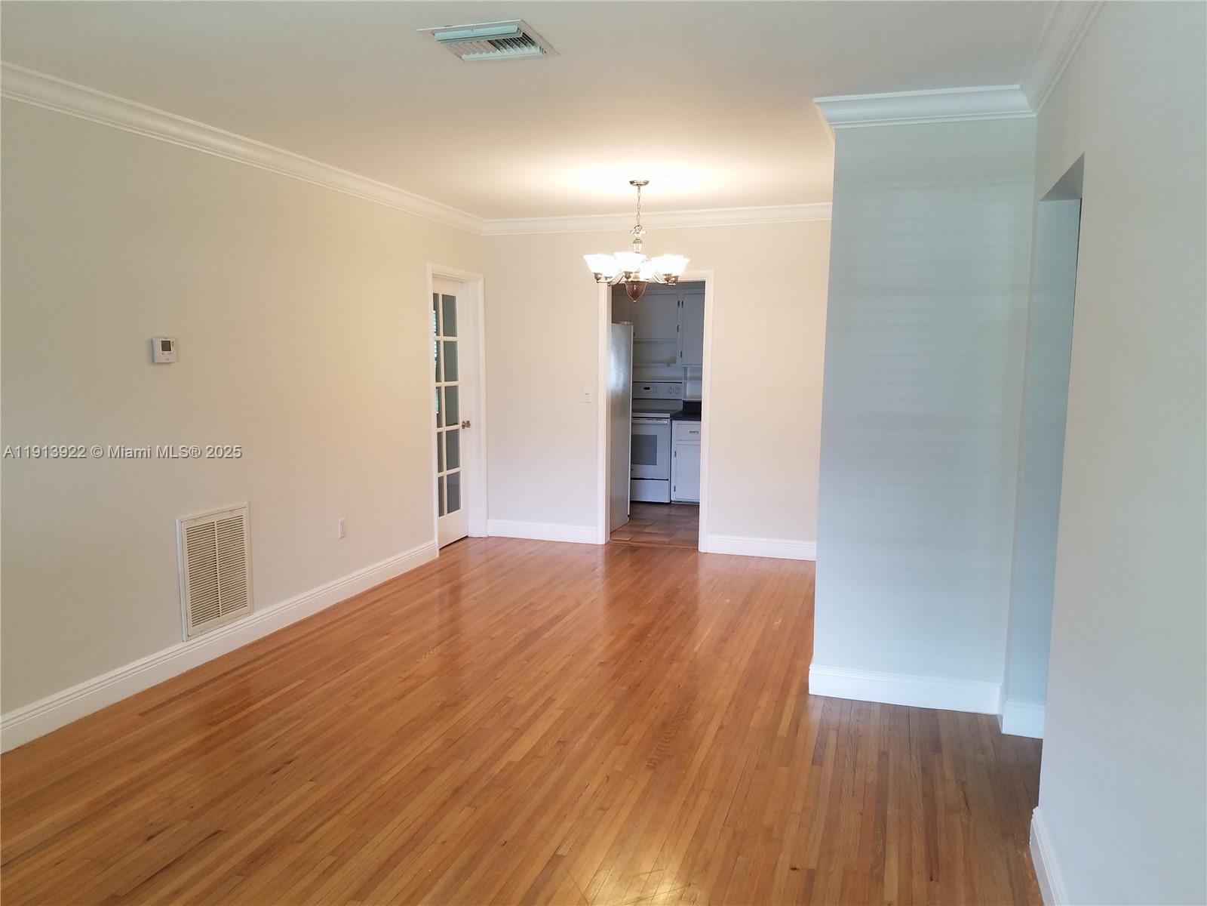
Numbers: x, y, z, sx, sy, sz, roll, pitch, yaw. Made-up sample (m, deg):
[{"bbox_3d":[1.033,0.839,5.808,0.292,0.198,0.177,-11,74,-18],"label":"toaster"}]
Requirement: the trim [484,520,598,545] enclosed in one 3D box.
[{"bbox_3d":[-0.460,0.624,7.155,0.955,0.133,0.018,2,7,18],"label":"trim"}]

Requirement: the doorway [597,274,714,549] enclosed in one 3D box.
[{"bbox_3d":[0.398,-0.305,6.844,0.854,2.060,0.148,2,7,18],"label":"doorway"}]

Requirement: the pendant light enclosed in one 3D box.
[{"bbox_3d":[0.200,-1.246,5.359,0.651,0.703,0.651,0,6,0],"label":"pendant light"}]

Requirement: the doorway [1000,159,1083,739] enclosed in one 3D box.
[{"bbox_3d":[1.525,0.142,3.033,0.148,2.028,0.858,2,7,18],"label":"doorway"}]

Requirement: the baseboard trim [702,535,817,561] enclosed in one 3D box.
[{"bbox_3d":[1.204,0.695,6.624,0.907,0.130,0.018,2,7,18],"label":"baseboard trim"}]

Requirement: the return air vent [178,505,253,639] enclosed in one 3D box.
[{"bbox_3d":[-1.868,0.572,4.402,0.025,0.574,0.463,2,7,18],"label":"return air vent"}]

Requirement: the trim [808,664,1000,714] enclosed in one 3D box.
[{"bbox_3d":[1.267,1.000,3.846,0.765,0.139,0.021,2,7,18],"label":"trim"}]

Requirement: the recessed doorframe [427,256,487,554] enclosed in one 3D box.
[{"bbox_3d":[-1.117,-0.323,6.824,0.141,2.079,0.829,2,7,18],"label":"recessed doorframe"}]

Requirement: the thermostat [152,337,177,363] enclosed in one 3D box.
[{"bbox_3d":[-1.940,-0.456,4.026,0.030,0.110,0.118,2,7,18],"label":"thermostat"}]

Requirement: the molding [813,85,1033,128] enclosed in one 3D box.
[{"bbox_3d":[1.254,-1.346,3.554,0.820,0.092,0.077,2,7,18],"label":"molding"}]

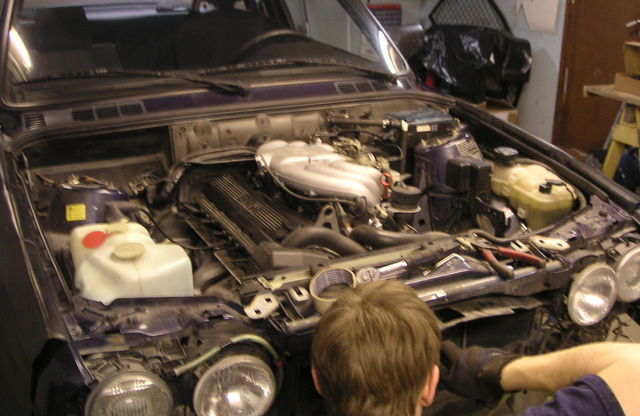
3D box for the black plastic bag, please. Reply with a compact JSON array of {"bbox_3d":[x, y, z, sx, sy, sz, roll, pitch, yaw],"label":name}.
[{"bbox_3d":[0.924,-0.842,4.150,0.580,0.460,0.420,-10,21,-21],"label":"black plastic bag"}]

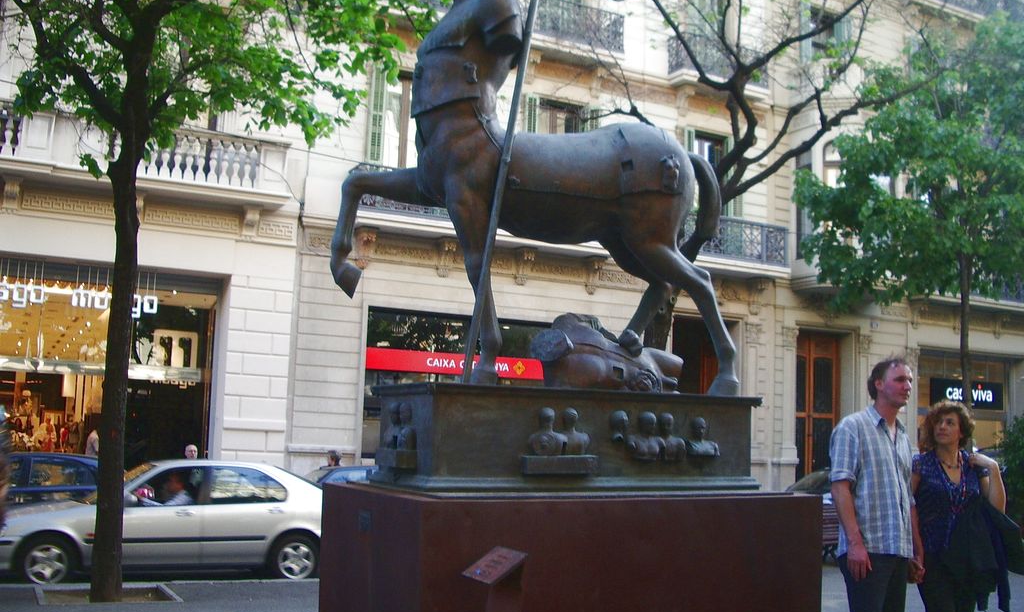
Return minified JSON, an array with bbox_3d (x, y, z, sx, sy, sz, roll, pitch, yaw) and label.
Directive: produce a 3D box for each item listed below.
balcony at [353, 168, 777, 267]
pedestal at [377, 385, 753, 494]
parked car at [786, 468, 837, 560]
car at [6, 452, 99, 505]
[{"bbox_3d":[1.775,-1.833,23.014,11.160,0.940,0.650,5,-8,-29],"label":"balcony"},{"bbox_3d":[0.306,0.692,5.340,1.930,0.475,0.730,5,-8,-29],"label":"pedestal"},{"bbox_3d":[6.090,3.864,19.777,4.200,1.460,1.720,5,-8,-29],"label":"parked car"},{"bbox_3d":[-6.310,2.591,13.180,4.200,1.430,1.710,5,-8,-29],"label":"car"}]

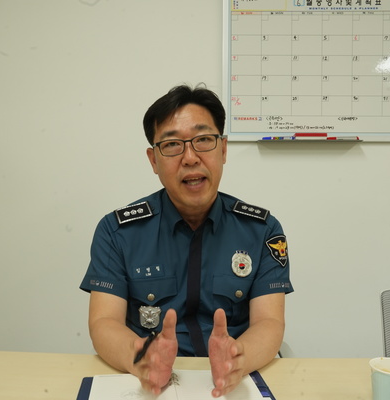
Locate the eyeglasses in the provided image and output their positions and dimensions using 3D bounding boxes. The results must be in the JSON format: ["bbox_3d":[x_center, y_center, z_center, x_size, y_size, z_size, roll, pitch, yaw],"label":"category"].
[{"bbox_3d":[-0.015,-0.119,0.970,0.146,0.043,0.140,-7,6,1],"label":"eyeglasses"}]

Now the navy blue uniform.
[{"bbox_3d":[-0.020,0.195,1.065,0.500,0.470,0.280,0,3,0],"label":"navy blue uniform"}]

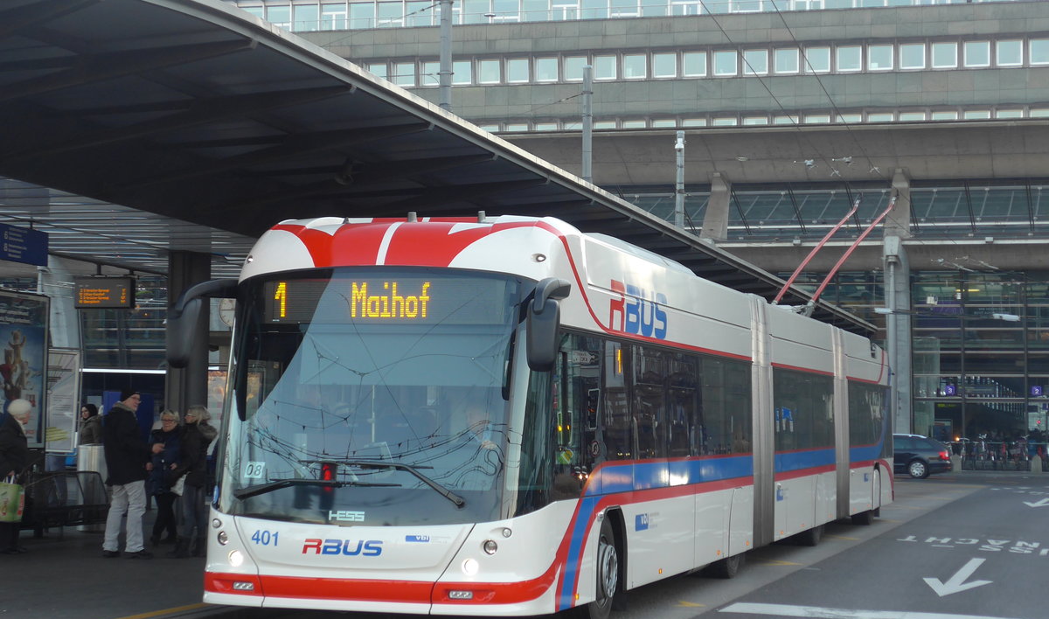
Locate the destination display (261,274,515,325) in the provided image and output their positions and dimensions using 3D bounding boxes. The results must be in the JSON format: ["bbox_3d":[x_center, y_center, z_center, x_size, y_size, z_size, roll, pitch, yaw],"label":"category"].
[{"bbox_3d":[-1.047,-0.064,16.279,1.970,0.360,0.120,0,-3,16],"label":"destination display"}]

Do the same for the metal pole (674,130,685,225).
[{"bbox_3d":[4.406,-0.095,60.739,0.230,10.050,0.230,0,-3,16],"label":"metal pole"}]

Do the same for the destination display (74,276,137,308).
[{"bbox_3d":[-5.477,-0.210,27.600,0.840,0.420,0.140,0,-3,16],"label":"destination display"}]

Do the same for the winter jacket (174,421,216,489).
[{"bbox_3d":[-3.666,1.612,23.500,0.400,0.750,0.500,0,-3,9],"label":"winter jacket"}]

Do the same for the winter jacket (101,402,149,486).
[{"bbox_3d":[-4.383,1.483,23.300,0.440,0.930,0.560,2,-3,-15],"label":"winter jacket"}]

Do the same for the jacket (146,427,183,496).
[{"bbox_3d":[-4.301,1.809,25.300,0.500,0.800,0.350,1,-3,3],"label":"jacket"}]

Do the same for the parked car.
[{"bbox_3d":[12.038,4.898,71.427,4.800,1.510,1.820,0,-3,14],"label":"parked car"}]

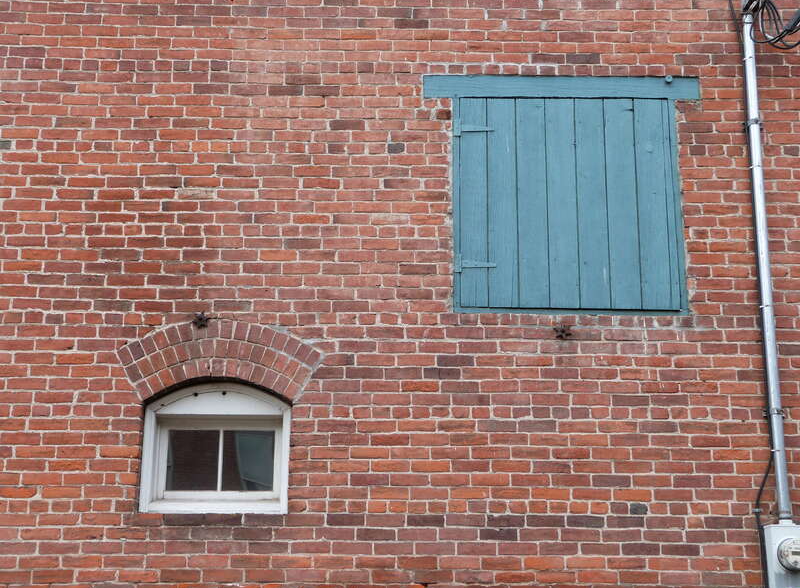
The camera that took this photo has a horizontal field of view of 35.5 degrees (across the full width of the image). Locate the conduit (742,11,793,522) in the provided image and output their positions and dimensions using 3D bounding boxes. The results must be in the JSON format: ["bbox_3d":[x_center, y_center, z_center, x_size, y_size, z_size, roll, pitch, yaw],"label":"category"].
[{"bbox_3d":[1.956,-0.224,6.686,0.059,2.858,0.060,0,-15,-1],"label":"conduit"}]

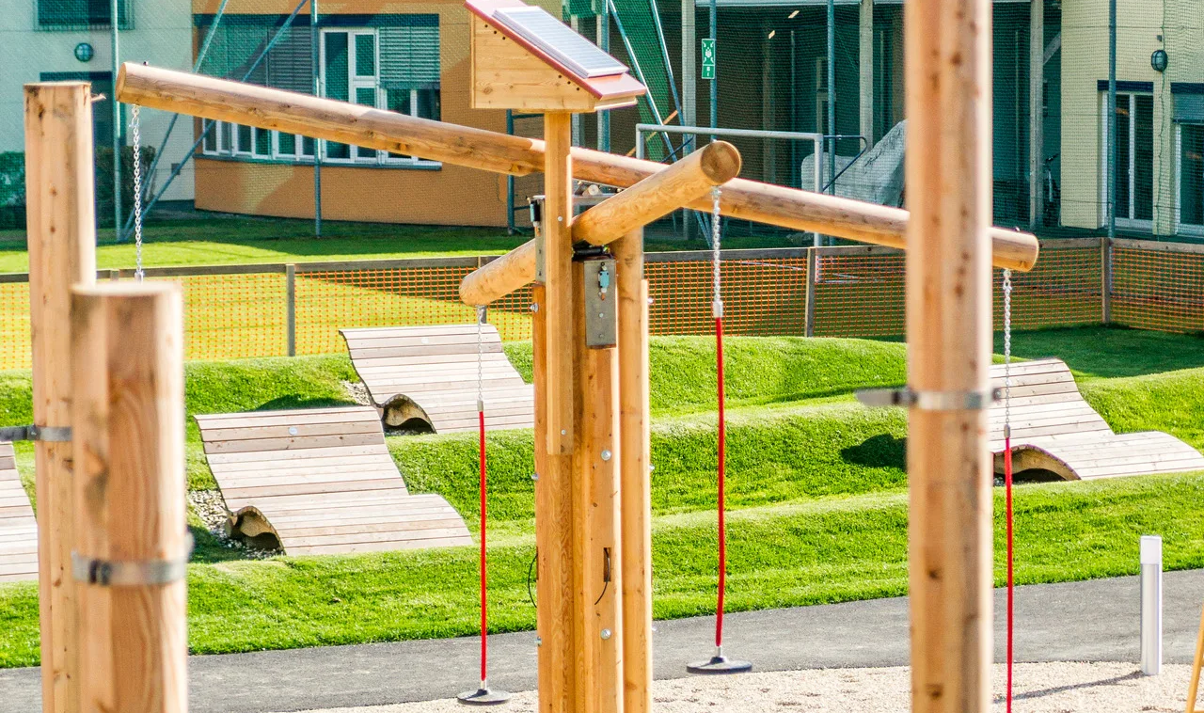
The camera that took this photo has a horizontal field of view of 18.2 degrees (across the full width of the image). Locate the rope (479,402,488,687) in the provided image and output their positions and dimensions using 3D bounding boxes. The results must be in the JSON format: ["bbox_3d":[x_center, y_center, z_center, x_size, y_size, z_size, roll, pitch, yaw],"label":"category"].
[{"bbox_3d":[-0.612,0.960,19.293,0.030,1.472,0.030,-1,6,0],"label":"rope"}]

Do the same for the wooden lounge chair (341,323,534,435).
[{"bbox_3d":[-1.104,0.177,30.500,1.380,0.700,1.860,-3,6,-26],"label":"wooden lounge chair"}]

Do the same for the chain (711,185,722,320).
[{"bbox_3d":[0.512,-0.456,16.800,0.042,0.593,0.038,-1,5,0],"label":"chain"}]

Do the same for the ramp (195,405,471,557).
[{"bbox_3d":[-1.882,0.855,26.320,1.380,0.740,1.860,-3,6,-23],"label":"ramp"}]

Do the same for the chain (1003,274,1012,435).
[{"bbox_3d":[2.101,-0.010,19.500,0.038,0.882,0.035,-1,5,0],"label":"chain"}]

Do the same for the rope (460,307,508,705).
[{"bbox_3d":[-0.616,0.757,19.266,0.275,2.033,0.275,-1,6,0],"label":"rope"}]

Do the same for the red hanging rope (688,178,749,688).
[{"bbox_3d":[0.492,0.312,15.817,0.275,2.054,0.275,-1,6,0],"label":"red hanging rope"}]

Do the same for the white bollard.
[{"bbox_3d":[3.278,1.485,22.420,0.125,0.825,0.125,-1,6,-8],"label":"white bollard"}]

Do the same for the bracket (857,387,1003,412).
[{"bbox_3d":[0.721,0.095,8.300,0.320,0.045,0.200,-1,5,0],"label":"bracket"}]

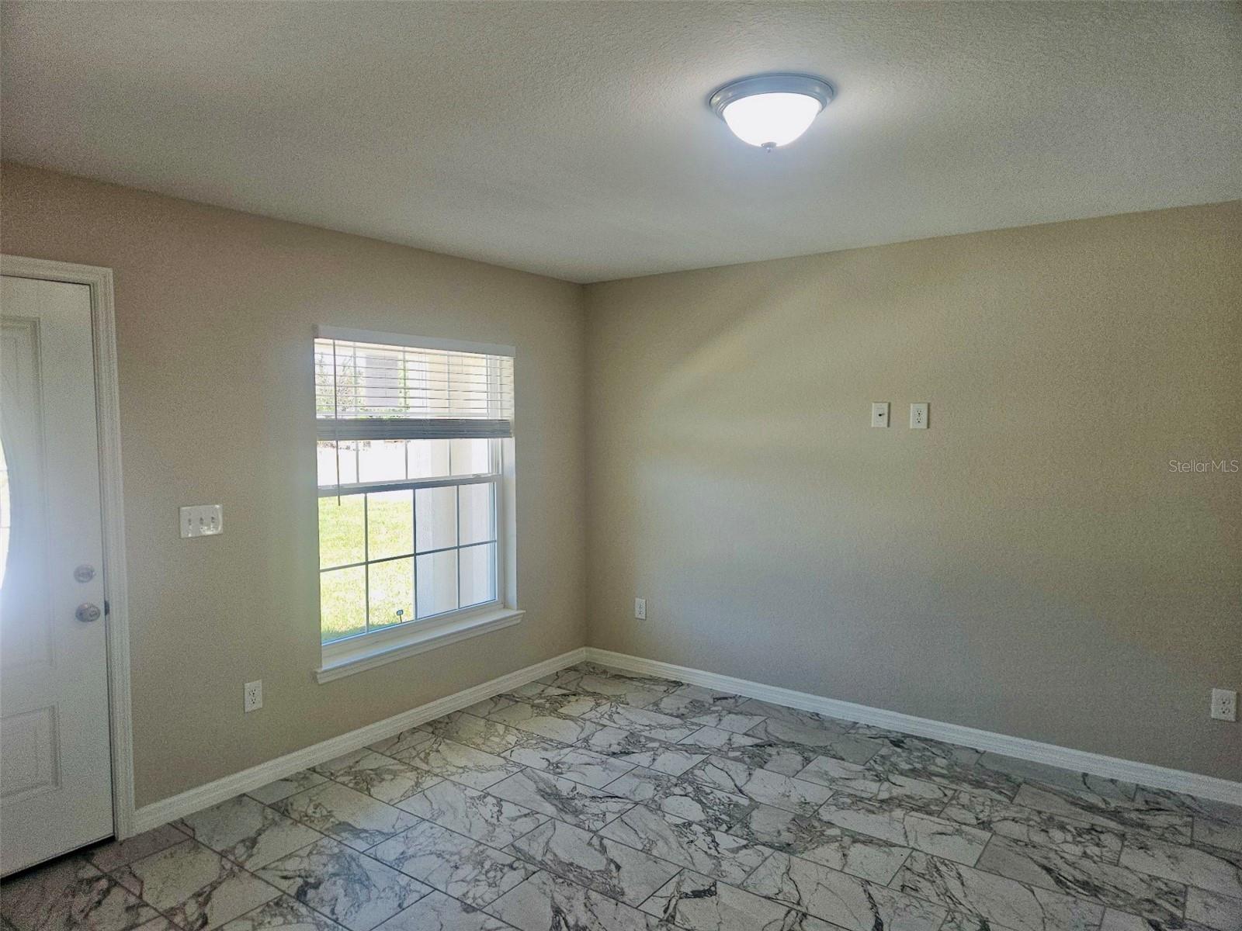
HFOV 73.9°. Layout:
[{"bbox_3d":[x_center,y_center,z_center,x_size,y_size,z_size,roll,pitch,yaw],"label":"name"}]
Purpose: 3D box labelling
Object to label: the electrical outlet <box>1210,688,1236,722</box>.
[{"bbox_3d":[2.475,0.984,3.384,0.078,0.124,0.010,2,4,36],"label":"electrical outlet"}]

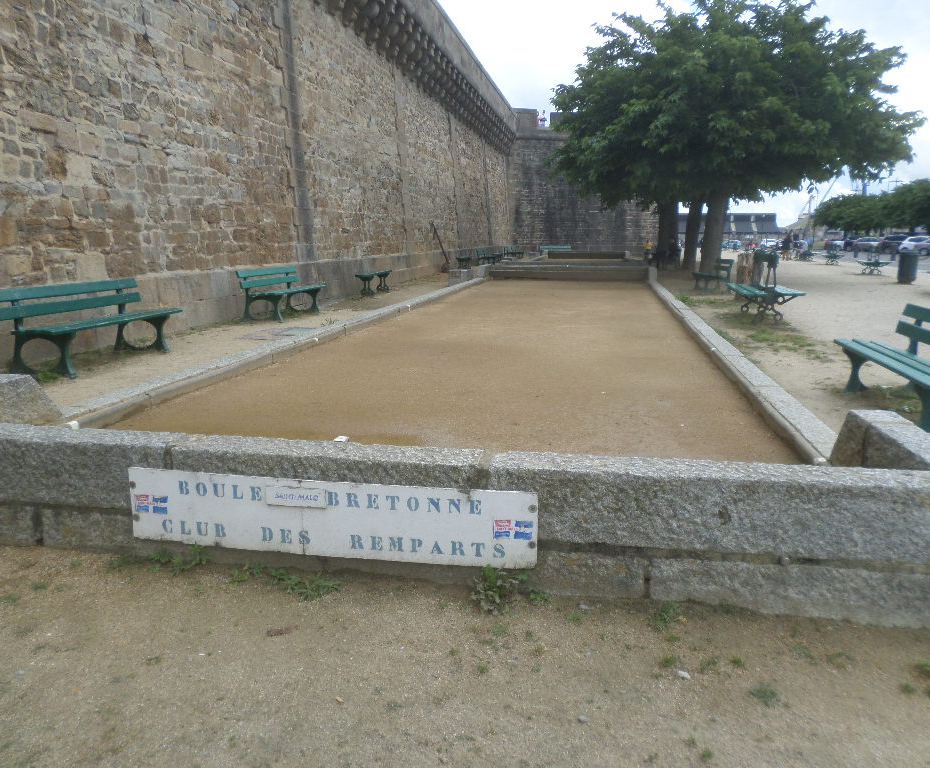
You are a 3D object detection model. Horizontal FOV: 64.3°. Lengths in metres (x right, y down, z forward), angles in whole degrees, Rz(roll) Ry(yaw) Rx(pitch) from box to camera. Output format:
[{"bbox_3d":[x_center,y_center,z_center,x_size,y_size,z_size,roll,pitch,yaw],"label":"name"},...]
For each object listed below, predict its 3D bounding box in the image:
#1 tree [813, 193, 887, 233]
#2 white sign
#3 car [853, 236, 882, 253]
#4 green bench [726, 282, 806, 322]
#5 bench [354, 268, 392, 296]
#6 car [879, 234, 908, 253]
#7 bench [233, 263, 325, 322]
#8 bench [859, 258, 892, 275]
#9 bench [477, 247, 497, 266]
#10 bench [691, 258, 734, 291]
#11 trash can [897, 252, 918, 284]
[{"bbox_3d":[43.903,-18.504,83.969,7.600,6.600,7.400,2,11,11],"label":"tree"},{"bbox_3d":[-0.608,0.573,3.202,1.837,0.334,0.025,2,11,10],"label":"white sign"},{"bbox_3d":[38.849,-13.232,70.500,4.250,1.480,1.780,6,13,27],"label":"car"},{"bbox_3d":[5.295,-1.454,13.165,0.930,0.500,2.200,3,11,12],"label":"green bench"},{"bbox_3d":[-2.022,-2.256,16.681,0.420,0.455,1.700,2,11,8],"label":"bench"},{"bbox_3d":[39.136,-12.407,65.991,4.400,1.650,1.830,5,12,25],"label":"car"},{"bbox_3d":[-3.055,-1.557,12.531,0.810,0.810,2.140,2,11,11],"label":"bench"},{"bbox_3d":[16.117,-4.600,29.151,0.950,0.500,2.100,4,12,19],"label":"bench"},{"bbox_3d":[0.981,-5.692,33.426,0.810,0.830,2.140,2,11,11],"label":"bench"},{"bbox_3d":[6.496,-2.841,19.326,0.660,0.790,2.100,2,11,7],"label":"bench"},{"bbox_3d":[13.023,-3.419,21.810,0.510,0.890,0.510,2,11,11],"label":"trash can"}]

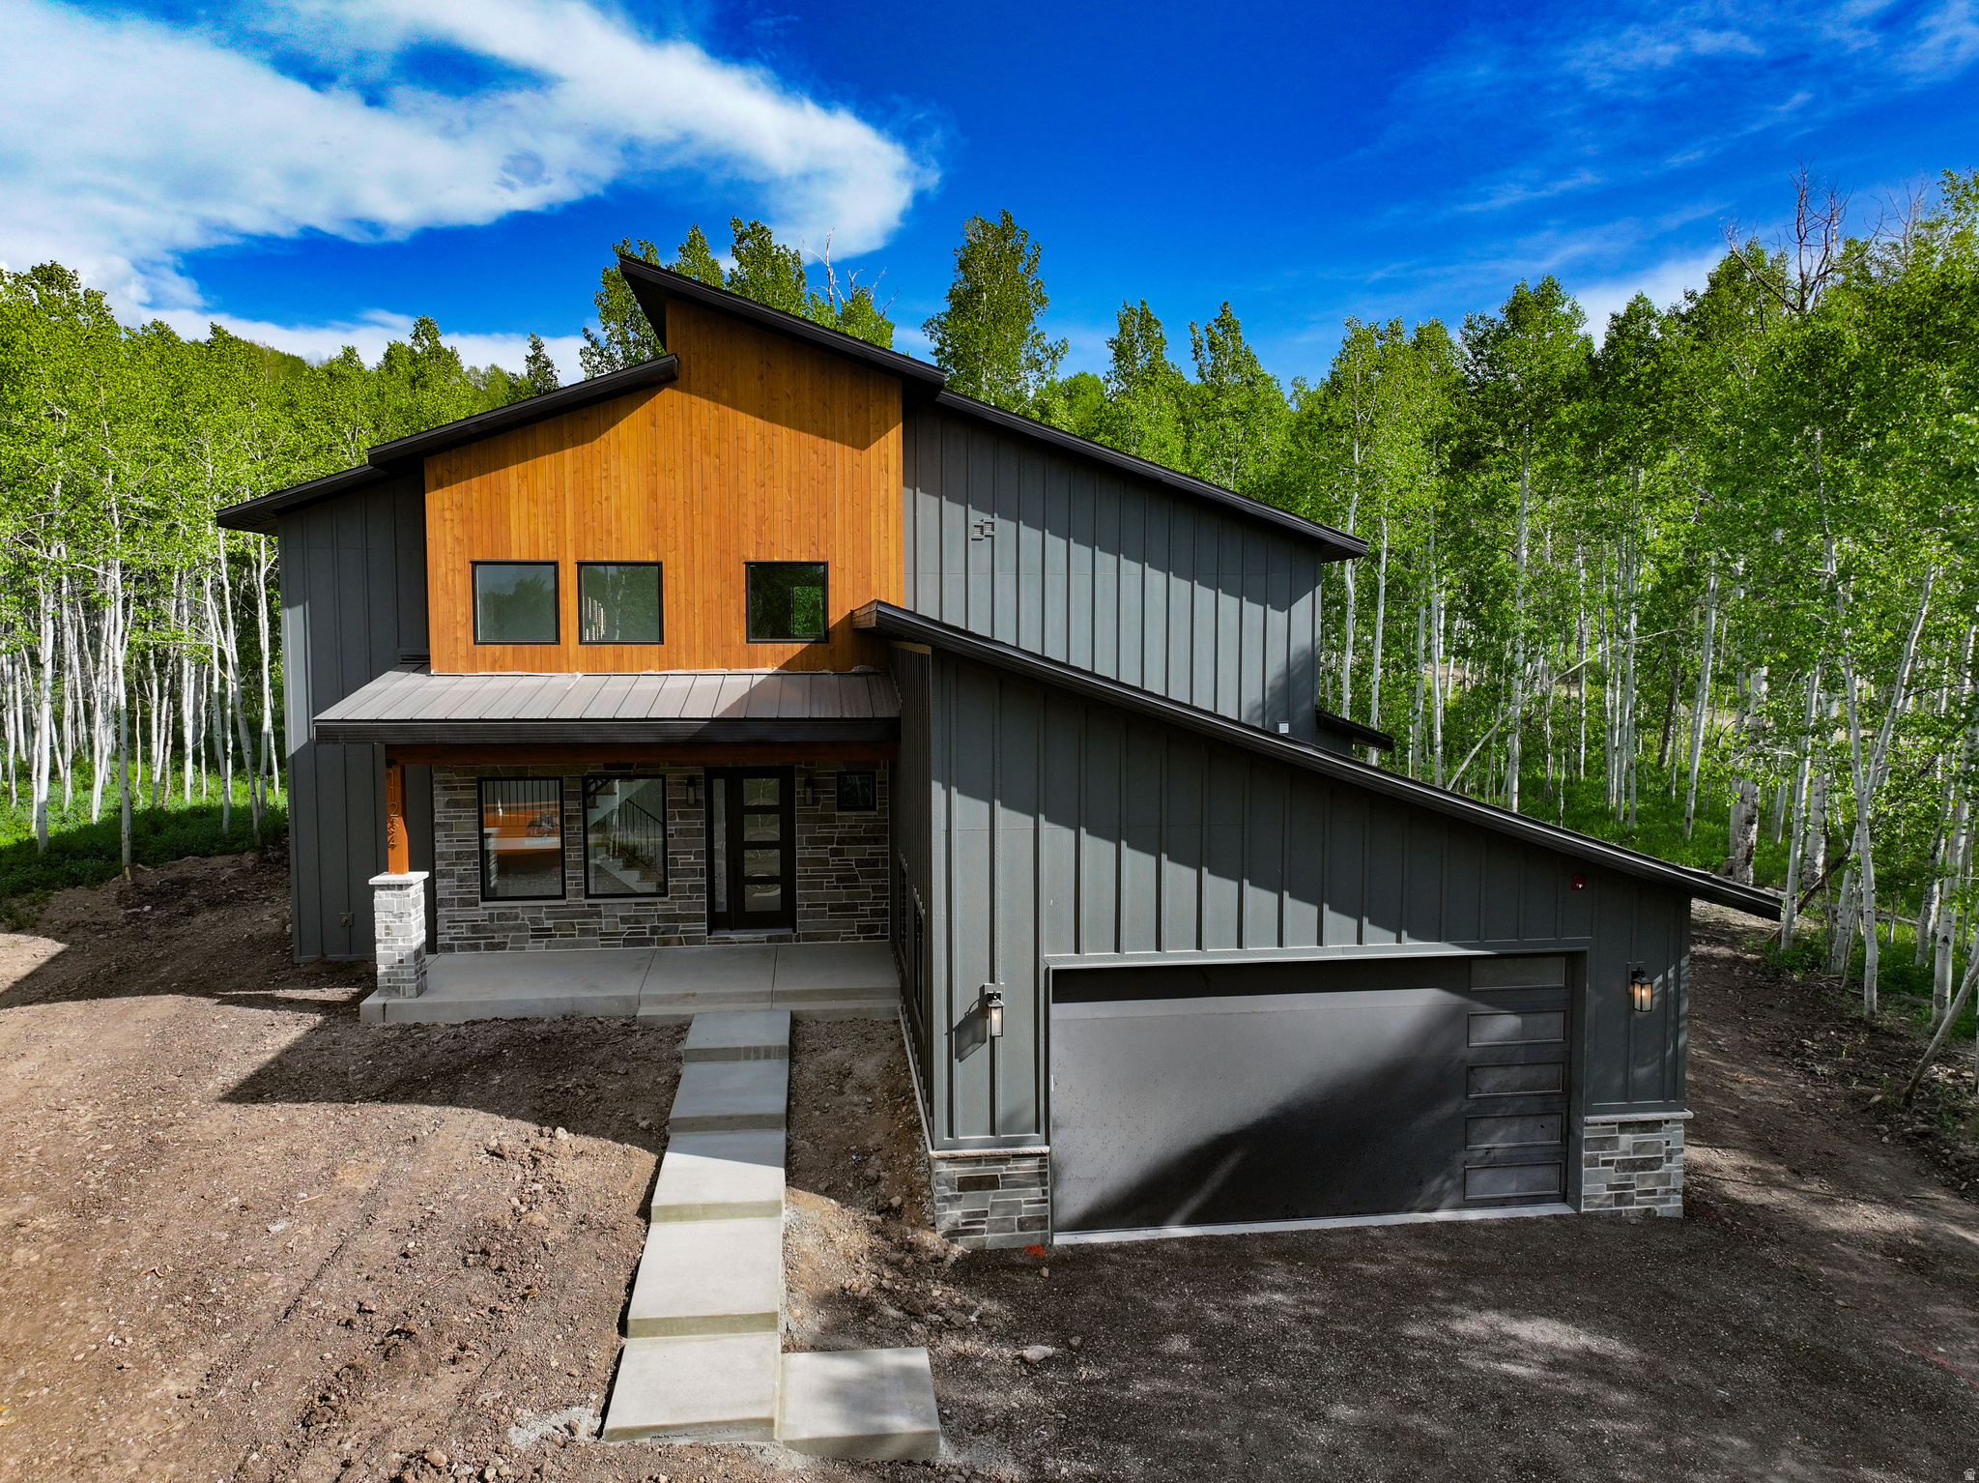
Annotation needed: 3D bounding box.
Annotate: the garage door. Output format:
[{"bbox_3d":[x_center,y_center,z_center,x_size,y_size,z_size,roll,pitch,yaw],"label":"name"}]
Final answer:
[{"bbox_3d":[3.316,3.492,13.993,5.497,2.730,0.150,-1,5,-7],"label":"garage door"}]

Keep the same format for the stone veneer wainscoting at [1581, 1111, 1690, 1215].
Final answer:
[{"bbox_3d":[6.604,4.312,14.093,1.193,1.076,0.200,-1,4,-7],"label":"stone veneer wainscoting"}]

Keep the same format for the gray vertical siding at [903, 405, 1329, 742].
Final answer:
[{"bbox_3d":[2.010,-2.550,21.829,6.840,5.280,0.200,-1,5,-7],"label":"gray vertical siding"}]

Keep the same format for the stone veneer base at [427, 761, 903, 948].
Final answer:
[{"bbox_3d":[-4.882,1.698,20.837,6.730,2.860,0.200,-1,5,-7],"label":"stone veneer base"}]

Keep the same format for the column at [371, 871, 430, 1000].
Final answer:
[{"bbox_3d":[-7.810,2.563,18.152,0.560,1.580,0.570,-1,5,-7],"label":"column"}]

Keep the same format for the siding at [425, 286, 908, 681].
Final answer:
[{"bbox_3d":[-4.769,-3.775,20.398,6.940,5.440,0.200,-1,5,-7],"label":"siding"}]

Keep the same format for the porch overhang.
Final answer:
[{"bbox_3d":[-4.990,-0.504,19.079,7.330,0.980,3.050,-1,5,-7],"label":"porch overhang"}]

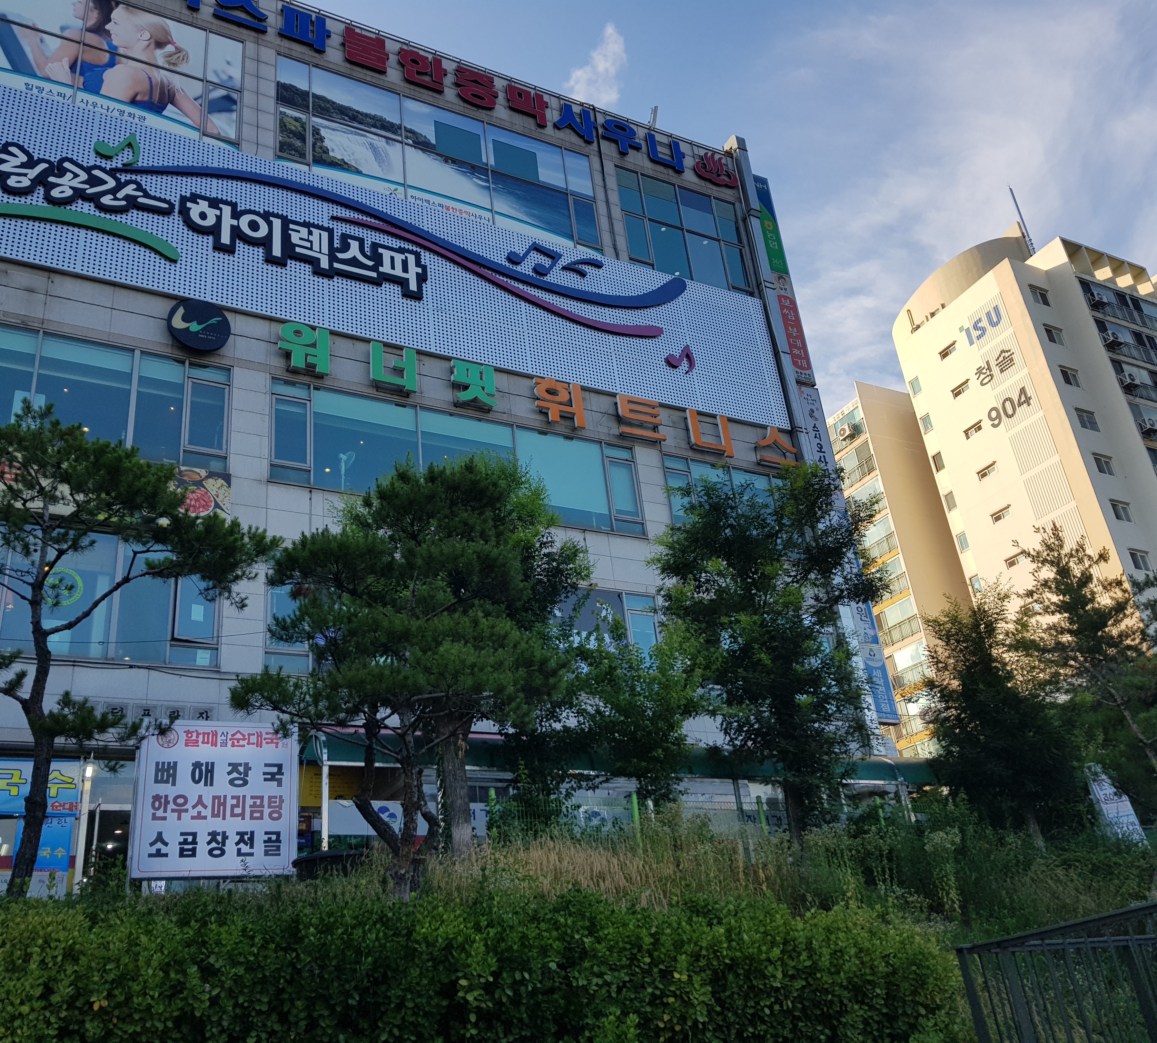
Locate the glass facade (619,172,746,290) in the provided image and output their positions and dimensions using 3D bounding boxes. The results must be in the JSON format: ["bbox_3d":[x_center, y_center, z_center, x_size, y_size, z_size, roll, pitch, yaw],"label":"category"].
[{"bbox_3d":[3.187,-8.447,30.669,4.286,3.647,0.200,8,-28,-28],"label":"glass facade"}]

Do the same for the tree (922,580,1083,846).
[{"bbox_3d":[5.756,2.527,14.190,1.950,3.688,1.900,-6,-25,0],"label":"tree"}]

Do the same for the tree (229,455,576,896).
[{"bbox_3d":[-1.853,1.421,11.341,3.742,4.858,3.472,-6,-25,0],"label":"tree"}]

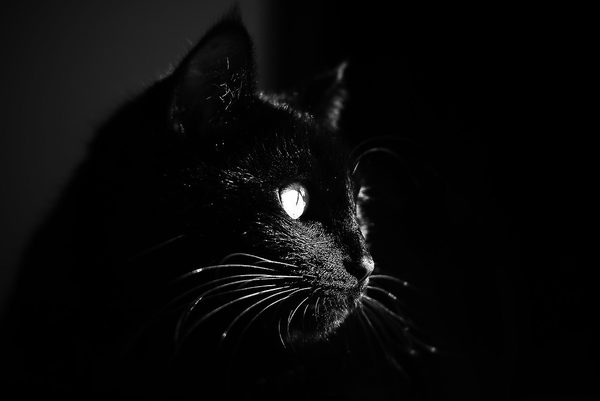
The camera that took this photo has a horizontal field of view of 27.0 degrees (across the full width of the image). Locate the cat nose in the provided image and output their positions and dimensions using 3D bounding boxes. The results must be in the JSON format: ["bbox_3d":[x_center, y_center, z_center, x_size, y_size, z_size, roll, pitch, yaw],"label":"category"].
[{"bbox_3d":[0.026,0.030,0.548,0.010,0.012,0.014,6,0,32],"label":"cat nose"}]

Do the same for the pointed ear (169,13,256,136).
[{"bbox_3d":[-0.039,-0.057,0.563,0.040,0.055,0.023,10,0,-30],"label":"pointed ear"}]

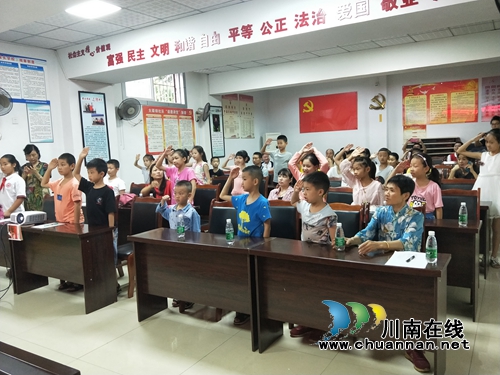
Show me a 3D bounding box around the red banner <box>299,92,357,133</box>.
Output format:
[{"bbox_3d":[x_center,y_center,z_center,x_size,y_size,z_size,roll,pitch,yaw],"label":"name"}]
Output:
[{"bbox_3d":[2.016,-1.907,9.349,1.500,0.960,0.030,0,7,29],"label":"red banner"}]

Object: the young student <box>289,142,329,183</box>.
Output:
[{"bbox_3d":[0.676,0.246,4.042,0.480,1.487,0.360,2,8,32],"label":"young student"}]

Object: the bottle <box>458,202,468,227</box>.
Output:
[{"bbox_3d":[1.749,0.224,2.960,0.061,0.183,0.061,1,6,30],"label":"bottle"}]

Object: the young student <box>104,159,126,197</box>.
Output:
[{"bbox_3d":[-2.054,0.292,5.519,0.400,1.440,0.280,0,6,27],"label":"young student"}]

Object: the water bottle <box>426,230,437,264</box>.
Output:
[{"bbox_3d":[1.034,0.336,2.054,0.061,0.183,0.061,1,6,30],"label":"water bottle"}]

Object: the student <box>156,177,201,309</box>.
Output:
[{"bbox_3d":[-0.652,0.526,3.390,0.390,1.210,0.290,0,7,26],"label":"student"}]

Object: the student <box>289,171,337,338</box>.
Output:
[{"bbox_3d":[0.502,0.501,2.828,0.400,1.270,0.340,4,9,42],"label":"student"}]

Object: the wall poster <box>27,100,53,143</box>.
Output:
[{"bbox_3d":[-3.431,-1.054,5.906,0.020,0.640,0.379,1,7,29],"label":"wall poster"}]

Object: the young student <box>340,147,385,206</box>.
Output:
[{"bbox_3d":[1.138,0.310,3.588,0.340,1.420,0.420,-9,8,-43],"label":"young student"}]

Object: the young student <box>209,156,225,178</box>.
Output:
[{"bbox_3d":[-0.589,0.090,6.751,0.370,1.250,0.290,0,6,22],"label":"young student"}]

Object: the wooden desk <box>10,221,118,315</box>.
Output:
[{"bbox_3d":[-1.919,0.763,3.678,1.171,0.754,0.372,1,7,29],"label":"wooden desk"}]

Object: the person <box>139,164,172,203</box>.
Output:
[{"bbox_3d":[-1.289,0.313,5.104,0.520,1.275,0.600,1,7,25],"label":"person"}]

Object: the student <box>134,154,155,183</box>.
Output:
[{"bbox_3d":[-1.845,0.119,6.473,0.420,1.396,0.340,3,8,38],"label":"student"}]

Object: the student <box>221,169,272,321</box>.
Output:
[{"bbox_3d":[-0.015,0.473,3.159,0.400,1.330,0.270,2,7,38],"label":"student"}]

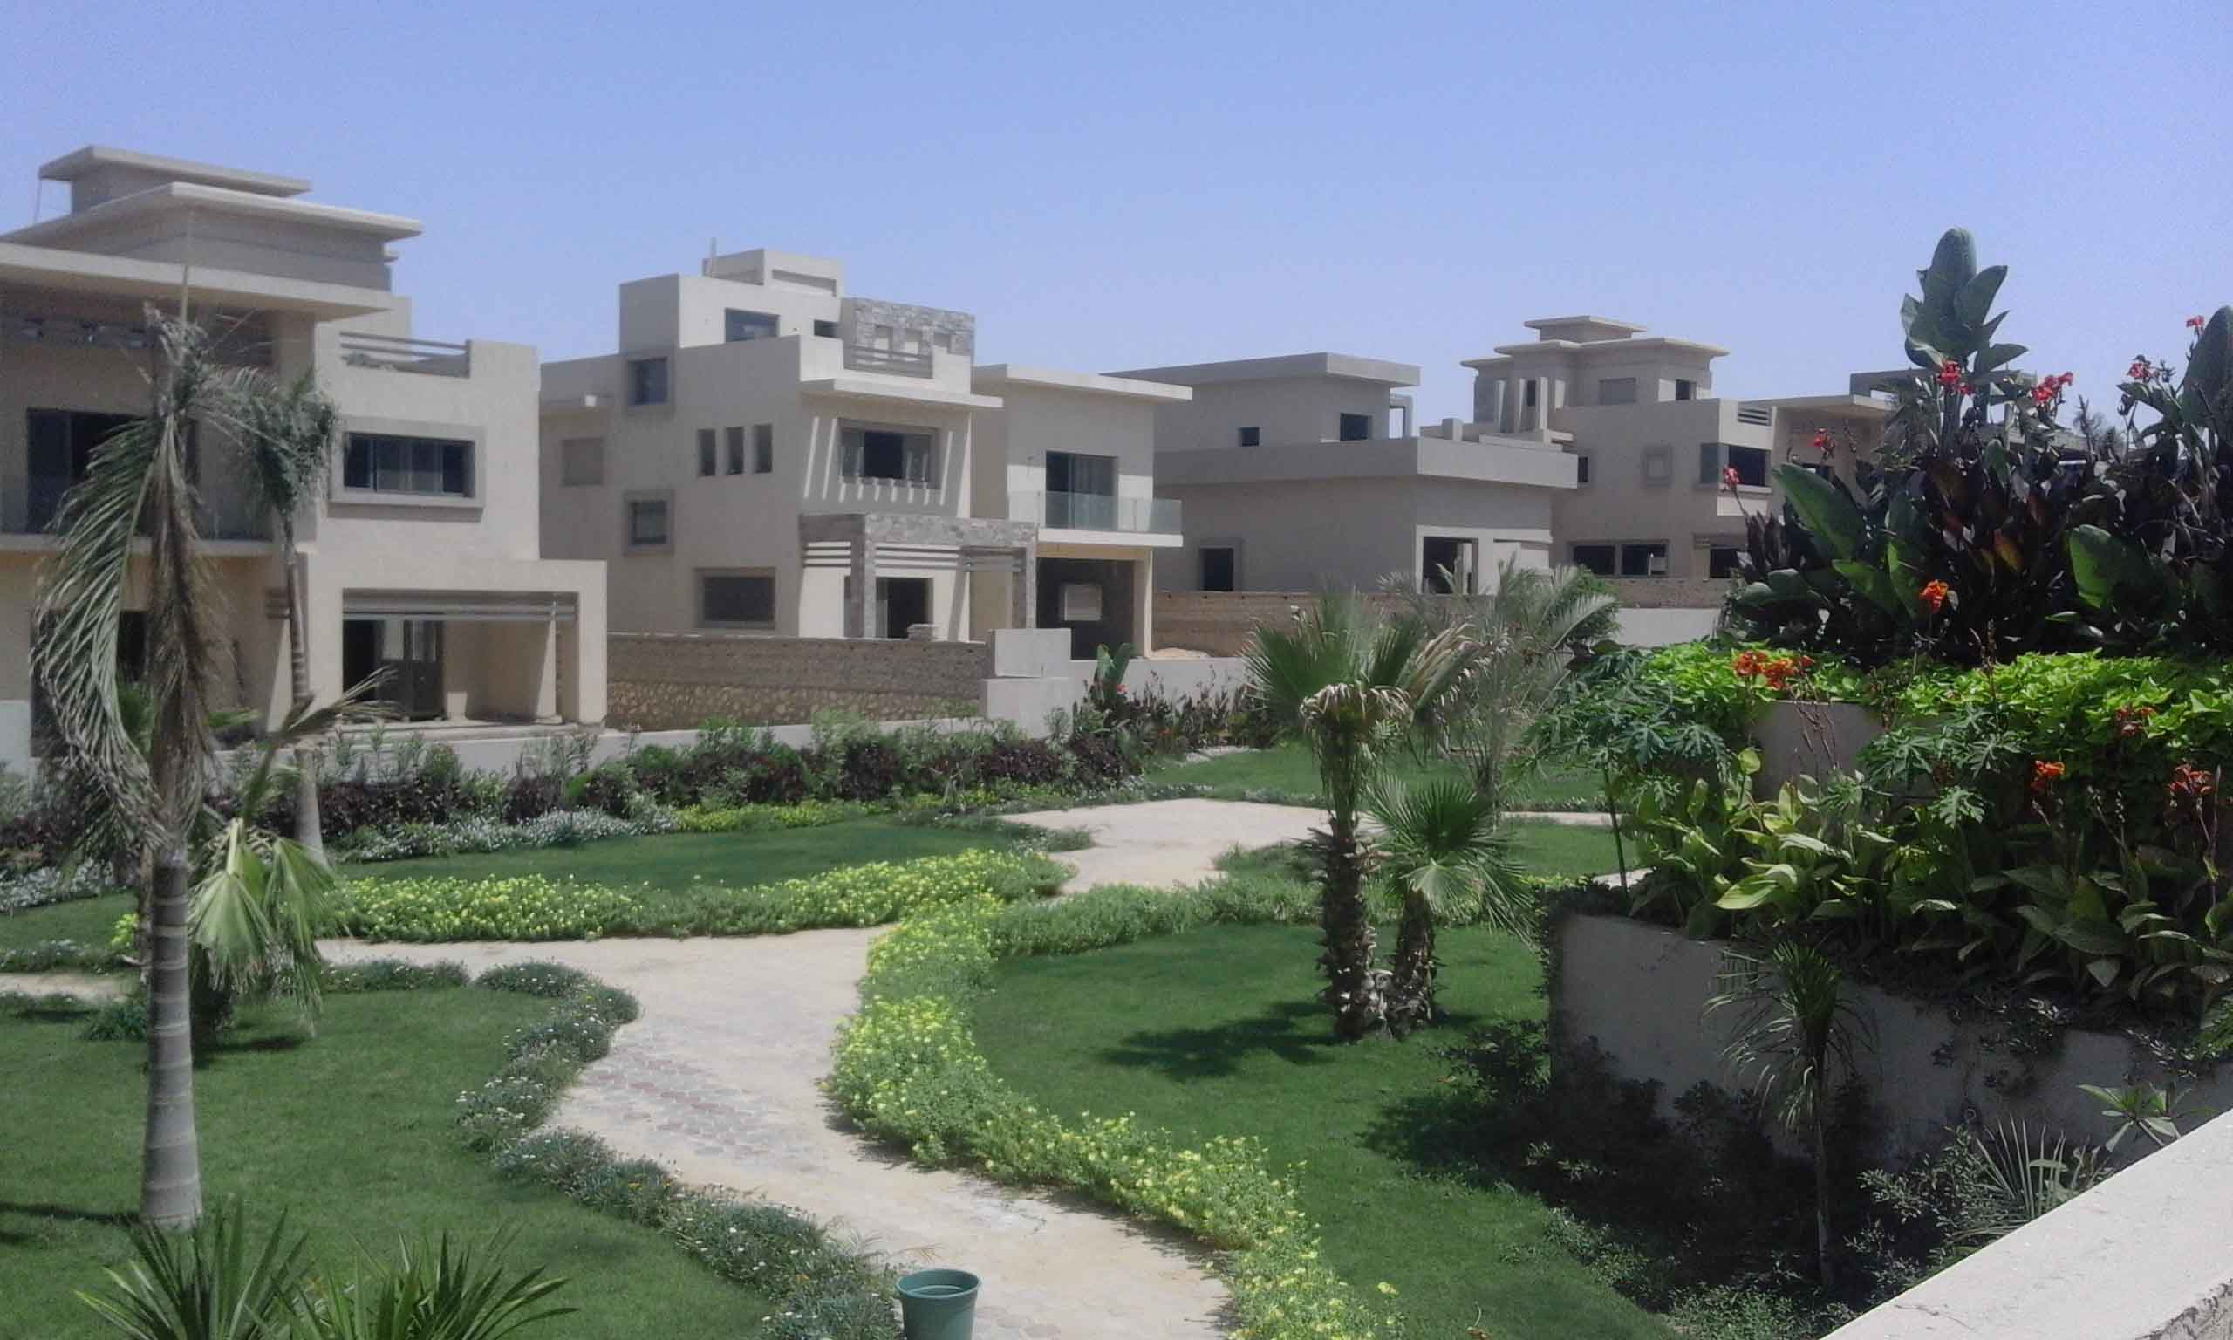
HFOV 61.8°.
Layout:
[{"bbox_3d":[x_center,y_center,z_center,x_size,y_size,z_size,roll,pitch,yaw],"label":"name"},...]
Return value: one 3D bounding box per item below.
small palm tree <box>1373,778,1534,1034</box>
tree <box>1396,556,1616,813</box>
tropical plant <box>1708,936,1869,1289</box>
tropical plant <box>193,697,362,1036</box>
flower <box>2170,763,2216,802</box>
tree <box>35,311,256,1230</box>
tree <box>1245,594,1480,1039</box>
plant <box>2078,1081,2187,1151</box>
[{"bbox_3d":[2.412,1.718,13.638,1.155,1.898,1.155,1,2,10],"label":"small palm tree"},{"bbox_3d":[5.702,0.249,27.505,3.223,3.863,3.062,1,2,12],"label":"tree"},{"bbox_3d":[3.083,2.032,8.591,0.696,1.622,0.696,2,2,20],"label":"tropical plant"},{"bbox_3d":[-5.683,1.373,12.510,1.182,2.410,1.182,0,2,-24],"label":"tropical plant"},{"bbox_3d":[4.791,0.501,8.300,0.175,0.171,0.157,2,2,30],"label":"flower"},{"bbox_3d":[-4.774,0.498,9.201,0.961,4.504,0.961,0,2,-27],"label":"tree"},{"bbox_3d":[1.787,1.064,13.610,1.703,3.232,1.703,1,2,8],"label":"tree"},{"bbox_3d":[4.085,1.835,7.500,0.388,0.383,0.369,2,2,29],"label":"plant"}]

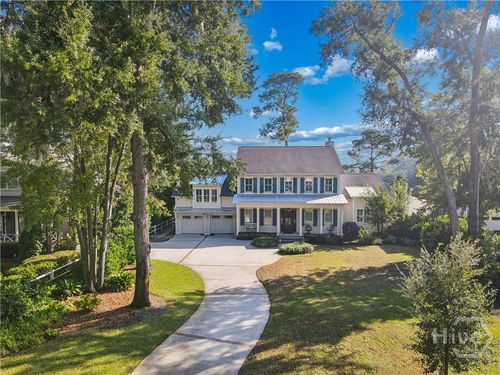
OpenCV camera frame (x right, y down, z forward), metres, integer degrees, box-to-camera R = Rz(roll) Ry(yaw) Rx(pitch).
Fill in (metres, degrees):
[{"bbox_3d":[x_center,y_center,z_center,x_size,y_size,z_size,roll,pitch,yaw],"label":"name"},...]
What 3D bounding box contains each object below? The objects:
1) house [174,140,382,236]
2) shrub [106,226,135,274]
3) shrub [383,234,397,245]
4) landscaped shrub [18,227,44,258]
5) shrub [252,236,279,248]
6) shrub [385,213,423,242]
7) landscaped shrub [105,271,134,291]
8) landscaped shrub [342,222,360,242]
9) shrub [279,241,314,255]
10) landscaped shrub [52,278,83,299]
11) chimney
[{"bbox_3d":[3.600,0.046,42.027,24.400,10.600,13.000,0,2,2],"label":"house"},{"bbox_3d":[-9.155,4.383,24.697,2.080,3.130,2.200,0,2,2],"label":"shrub"},{"bbox_3d":[13.970,5.172,34.719,1.370,0.860,1.300,0,2,2],"label":"shrub"},{"bbox_3d":[-18.416,4.557,29.218,2.130,2.470,2.000,0,2,2],"label":"landscaped shrub"},{"bbox_3d":[1.485,5.229,33.223,2.430,0.850,2.200,0,2,2],"label":"shrub"},{"bbox_3d":[16.125,4.108,36.418,3.890,2.870,3.000,0,2,2],"label":"shrub"},{"bbox_3d":[-7.969,5.601,21.168,1.780,0.940,1.600,0,2,2],"label":"landscaped shrub"},{"bbox_3d":[10.514,4.611,35.910,1.820,1.900,1.750,0,2,2],"label":"landscaped shrub"},{"bbox_3d":[4.055,5.309,30.895,2.950,0.850,2.500,0,2,2],"label":"shrub"},{"bbox_3d":[-10.420,5.689,19.793,1.660,0.860,1.500,0,2,2],"label":"landscaped shrub"},{"bbox_3d":[10.090,-5.739,43.728,1.050,1.250,0.900,0,2,2],"label":"chimney"}]

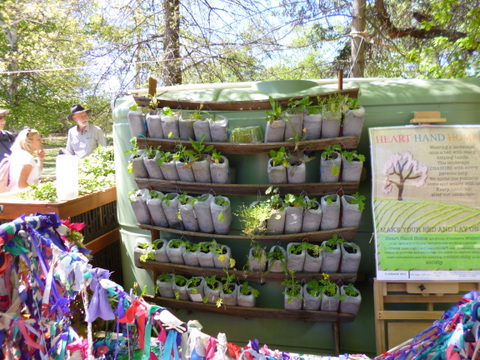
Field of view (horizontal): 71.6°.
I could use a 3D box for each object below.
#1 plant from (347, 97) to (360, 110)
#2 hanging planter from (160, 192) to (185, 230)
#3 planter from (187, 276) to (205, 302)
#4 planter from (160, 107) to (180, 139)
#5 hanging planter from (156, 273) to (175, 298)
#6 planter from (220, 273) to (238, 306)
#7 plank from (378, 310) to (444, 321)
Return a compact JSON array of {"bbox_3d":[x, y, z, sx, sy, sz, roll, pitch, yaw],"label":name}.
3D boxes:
[{"bbox_3d":[0.612,-0.413,1.795,0.080,0.080,0.075,1,7,10],"label":"plant"},{"bbox_3d":[-0.405,0.199,2.052,0.100,0.212,0.100,-4,6,11],"label":"hanging planter"},{"bbox_3d":[-0.250,0.620,1.875,0.082,0.136,0.082,0,4,11],"label":"planter"},{"bbox_3d":[-0.465,-0.383,2.233,0.106,0.207,0.100,2,7,12],"label":"planter"},{"bbox_3d":[-0.449,0.645,2.013,0.090,0.145,0.100,1,8,9],"label":"hanging planter"},{"bbox_3d":[-0.059,0.647,1.921,0.096,0.129,0.095,1,8,11],"label":"planter"},{"bbox_3d":[0.988,0.712,1.765,0.504,0.043,0.022,-2,4,5],"label":"plank"}]

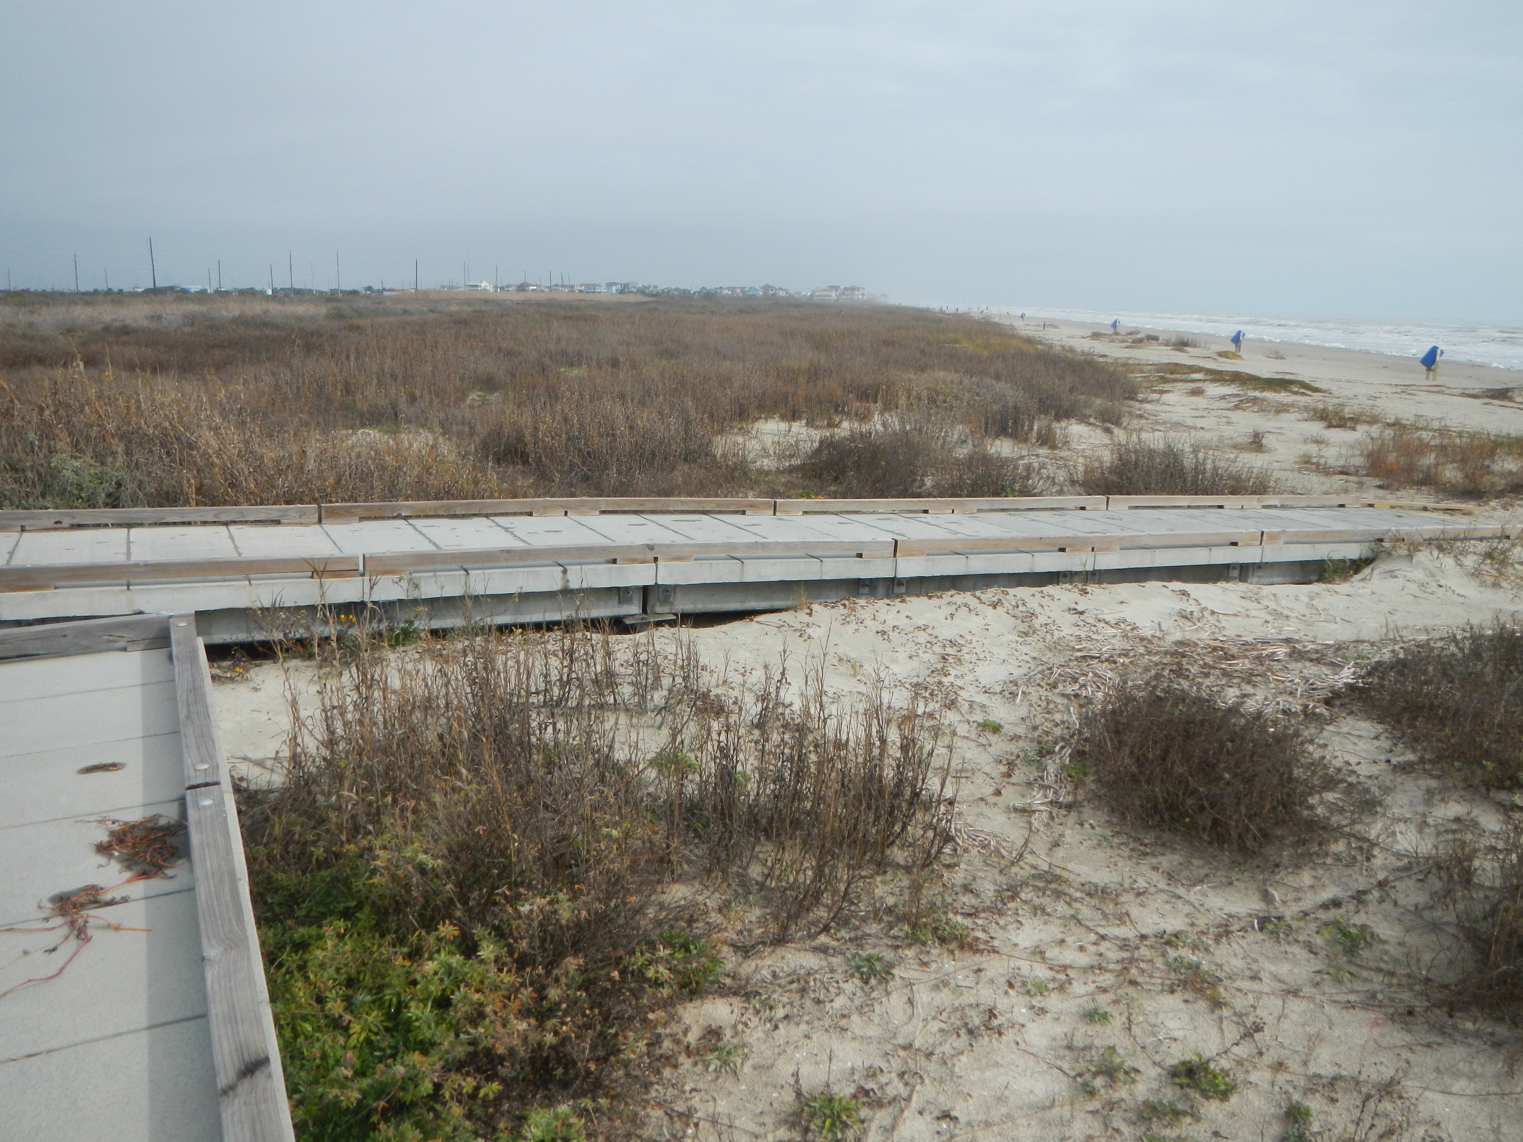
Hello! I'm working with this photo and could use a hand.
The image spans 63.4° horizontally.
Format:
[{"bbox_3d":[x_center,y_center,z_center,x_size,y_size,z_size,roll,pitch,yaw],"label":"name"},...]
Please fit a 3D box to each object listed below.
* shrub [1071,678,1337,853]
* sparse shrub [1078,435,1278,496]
[{"bbox_3d":[2.091,0.834,5.828,1.220,0.540,1.100,6,13,20],"label":"shrub"},{"bbox_3d":[4.943,-1.289,14.645,2.350,0.750,1.700,5,13,18],"label":"sparse shrub"}]

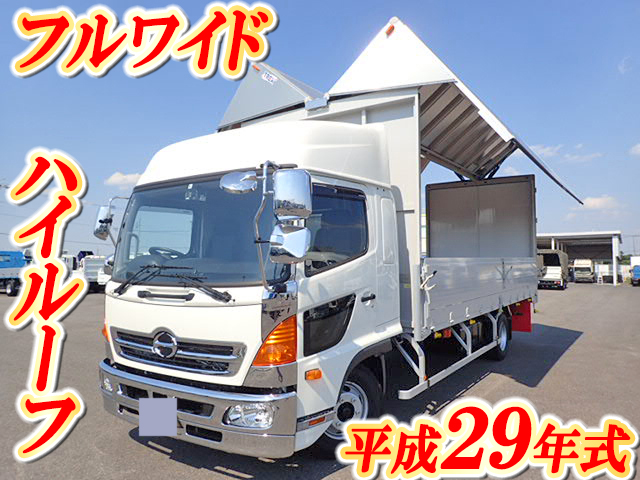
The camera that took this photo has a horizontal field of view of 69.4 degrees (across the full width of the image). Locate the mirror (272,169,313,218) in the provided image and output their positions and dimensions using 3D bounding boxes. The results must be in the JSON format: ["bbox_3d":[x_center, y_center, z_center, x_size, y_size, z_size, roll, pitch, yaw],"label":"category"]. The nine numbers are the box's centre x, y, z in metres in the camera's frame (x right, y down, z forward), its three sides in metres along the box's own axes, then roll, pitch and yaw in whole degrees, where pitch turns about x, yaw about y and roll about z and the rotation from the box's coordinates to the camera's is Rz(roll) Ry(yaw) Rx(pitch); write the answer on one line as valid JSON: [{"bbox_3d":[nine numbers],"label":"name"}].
[{"bbox_3d":[-0.169,-0.289,2.840,0.210,0.290,0.110,-1,-2,13],"label":"mirror"}]

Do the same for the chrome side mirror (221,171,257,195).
[{"bbox_3d":[-0.511,-0.361,2.900,0.210,0.140,0.140,-2,-3,35],"label":"chrome side mirror"}]

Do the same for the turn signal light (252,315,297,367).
[{"bbox_3d":[-0.310,0.692,3.150,0.280,0.320,0.150,-1,-2,23],"label":"turn signal light"}]

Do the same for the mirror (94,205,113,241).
[{"bbox_3d":[-2.108,-0.166,4.500,0.110,0.320,0.200,2,-3,-43],"label":"mirror"}]

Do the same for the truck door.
[{"bbox_3d":[0.160,0.370,3.501,0.160,1.580,1.040,-2,-3,35],"label":"truck door"}]

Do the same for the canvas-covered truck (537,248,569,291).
[{"bbox_3d":[12.976,1.685,25.857,1.550,2.080,3.700,-2,-3,35],"label":"canvas-covered truck"}]

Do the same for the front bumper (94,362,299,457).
[{"bbox_3d":[-1.128,1.275,3.642,2.160,0.420,0.370,-2,-3,34],"label":"front bumper"}]

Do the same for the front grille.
[{"bbox_3d":[-1.165,0.845,3.608,1.520,0.280,0.150,-2,-3,35],"label":"front grille"}]

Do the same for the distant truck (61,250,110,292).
[{"bbox_3d":[-13.665,1.982,27.200,5.000,2.250,1.900,0,-3,-3],"label":"distant truck"}]

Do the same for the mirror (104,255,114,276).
[{"bbox_3d":[-2.035,0.248,4.500,0.130,0.230,0.200,2,-3,-43],"label":"mirror"}]

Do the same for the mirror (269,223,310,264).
[{"bbox_3d":[-0.181,0.028,2.840,0.230,0.240,0.130,-1,-2,13],"label":"mirror"}]

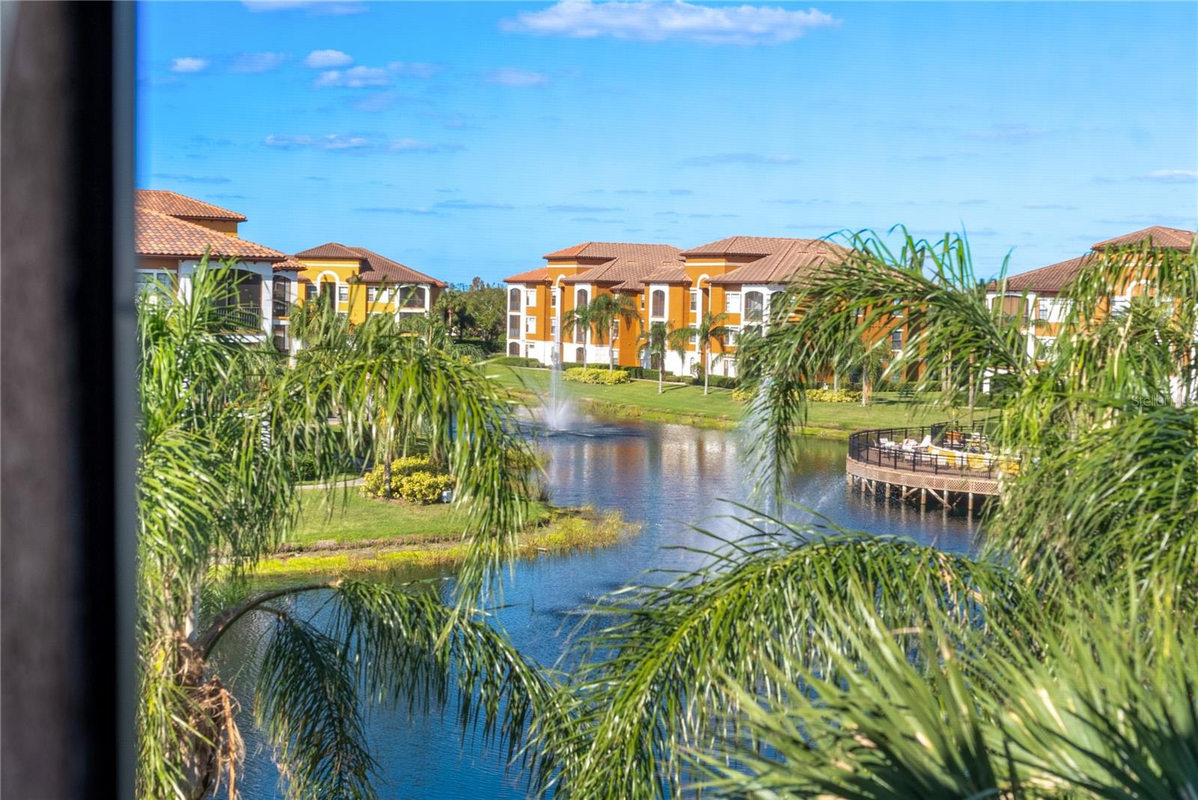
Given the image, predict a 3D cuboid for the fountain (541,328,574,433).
[{"bbox_3d":[-3.156,-1.560,129.000,2.470,7.980,2.400,1,3,-1],"label":"fountain"}]

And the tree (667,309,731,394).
[{"bbox_3d":[9.310,-4.375,154.000,5.720,7.800,5.200,1,3,3],"label":"tree"}]

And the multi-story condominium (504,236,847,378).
[{"bbox_3d":[10.845,-9.916,180.913,20.500,14.300,53.370,-1,4,-31],"label":"multi-story condominium"}]

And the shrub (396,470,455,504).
[{"bbox_3d":[-7.626,3.855,73.300,2.600,1.480,2.200,1,3,-6],"label":"shrub"}]

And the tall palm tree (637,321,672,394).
[{"bbox_3d":[5.220,-3.993,156.000,3.330,6.840,3.400,1,3,2],"label":"tall palm tree"}]

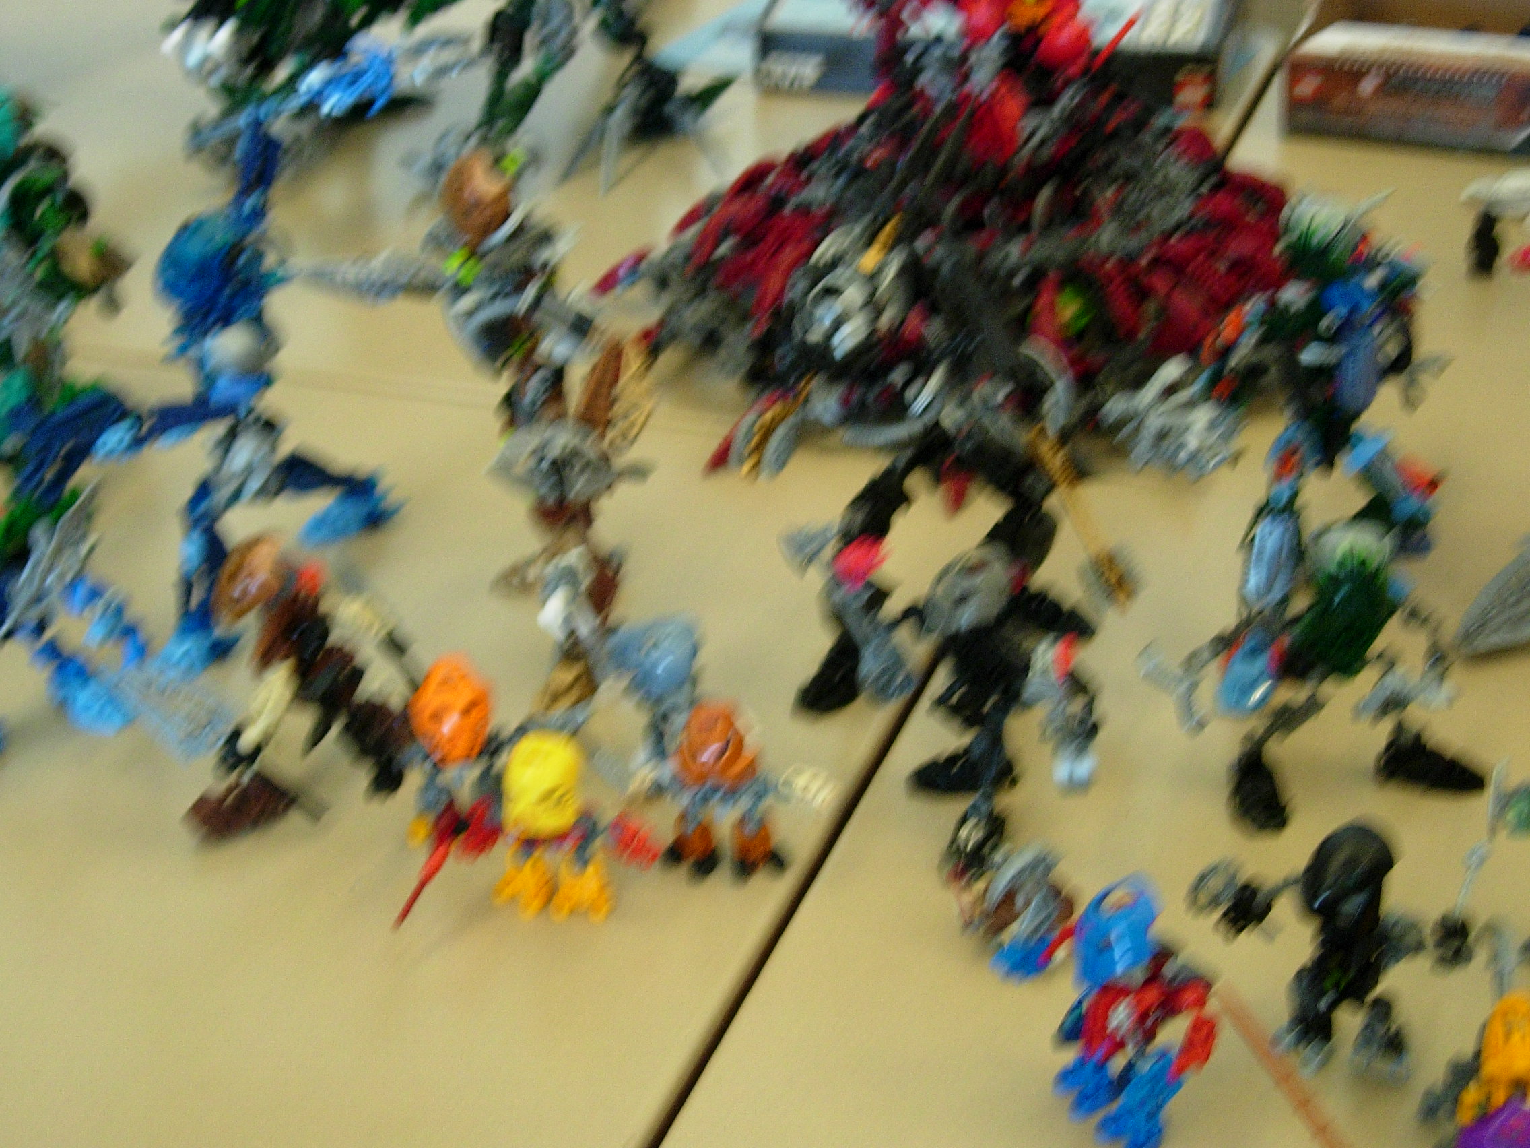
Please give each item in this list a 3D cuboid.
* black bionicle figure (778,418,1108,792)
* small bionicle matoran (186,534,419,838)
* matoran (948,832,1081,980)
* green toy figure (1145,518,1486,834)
[{"bbox_3d":[0.067,0.010,0.985,0.106,0.112,0.080,4,29,13],"label":"black bionicle figure"},{"bbox_3d":[-0.166,0.039,0.971,0.067,0.094,0.054,17,34,33],"label":"small bionicle matoran"},{"bbox_3d":[0.081,0.107,0.875,0.041,0.042,0.030,2,28,9],"label":"matoran"},{"bbox_3d":[0.190,0.033,0.953,0.107,0.089,0.072,-8,28,-9],"label":"green toy figure"}]

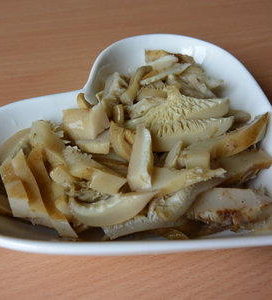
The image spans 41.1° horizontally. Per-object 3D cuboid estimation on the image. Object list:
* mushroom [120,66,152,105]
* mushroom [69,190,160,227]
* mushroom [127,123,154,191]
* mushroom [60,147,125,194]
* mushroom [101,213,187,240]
[{"bbox_3d":[0.002,-0.048,0.262,0.008,0.008,0.044,16,45,14],"label":"mushroom"},{"bbox_3d":[-0.011,0.030,0.189,0.045,0.014,0.014,-3,75,-1],"label":"mushroom"},{"bbox_3d":[0.003,0.003,0.213,0.009,0.011,0.038,12,54,-11],"label":"mushroom"},{"bbox_3d":[-0.024,0.011,0.208,0.037,0.010,0.015,30,62,29],"label":"mushroom"},{"bbox_3d":[0.005,0.040,0.192,0.044,0.009,0.010,-4,65,-5],"label":"mushroom"}]

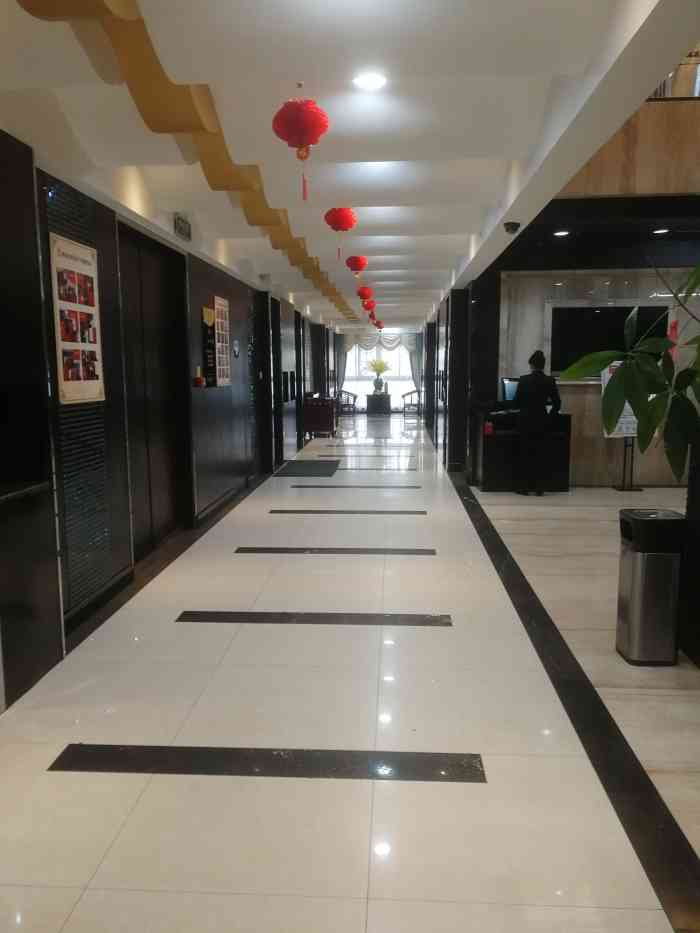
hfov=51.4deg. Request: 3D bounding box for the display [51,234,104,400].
[{"bbox_3d":[-1.582,-0.840,4.255,0.022,0.917,0.613,0,8,3],"label":"display"}]

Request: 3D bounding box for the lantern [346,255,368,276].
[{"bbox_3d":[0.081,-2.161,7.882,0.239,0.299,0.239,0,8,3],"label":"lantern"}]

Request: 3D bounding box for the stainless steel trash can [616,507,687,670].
[{"bbox_3d":[1.516,0.604,3.678,0.267,0.738,0.269,0,8,3],"label":"stainless steel trash can"}]

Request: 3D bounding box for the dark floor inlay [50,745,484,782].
[{"bbox_3d":[-0.311,1.122,2.745,1.615,0.012,0.192,0,8,3],"label":"dark floor inlay"}]

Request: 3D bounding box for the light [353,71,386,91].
[{"bbox_3d":[0.090,-1.775,3.349,0.160,0.045,0.160,0,8,3],"label":"light"}]

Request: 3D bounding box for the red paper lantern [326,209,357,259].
[{"bbox_3d":[-0.067,-1.765,5.497,0.244,0.419,0.244,0,8,3],"label":"red paper lantern"}]

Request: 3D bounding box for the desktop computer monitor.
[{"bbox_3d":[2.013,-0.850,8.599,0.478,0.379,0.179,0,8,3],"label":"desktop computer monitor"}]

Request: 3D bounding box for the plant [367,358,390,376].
[{"bbox_3d":[0.871,-2.988,21.910,0.738,0.528,0.658,0,8,3],"label":"plant"}]

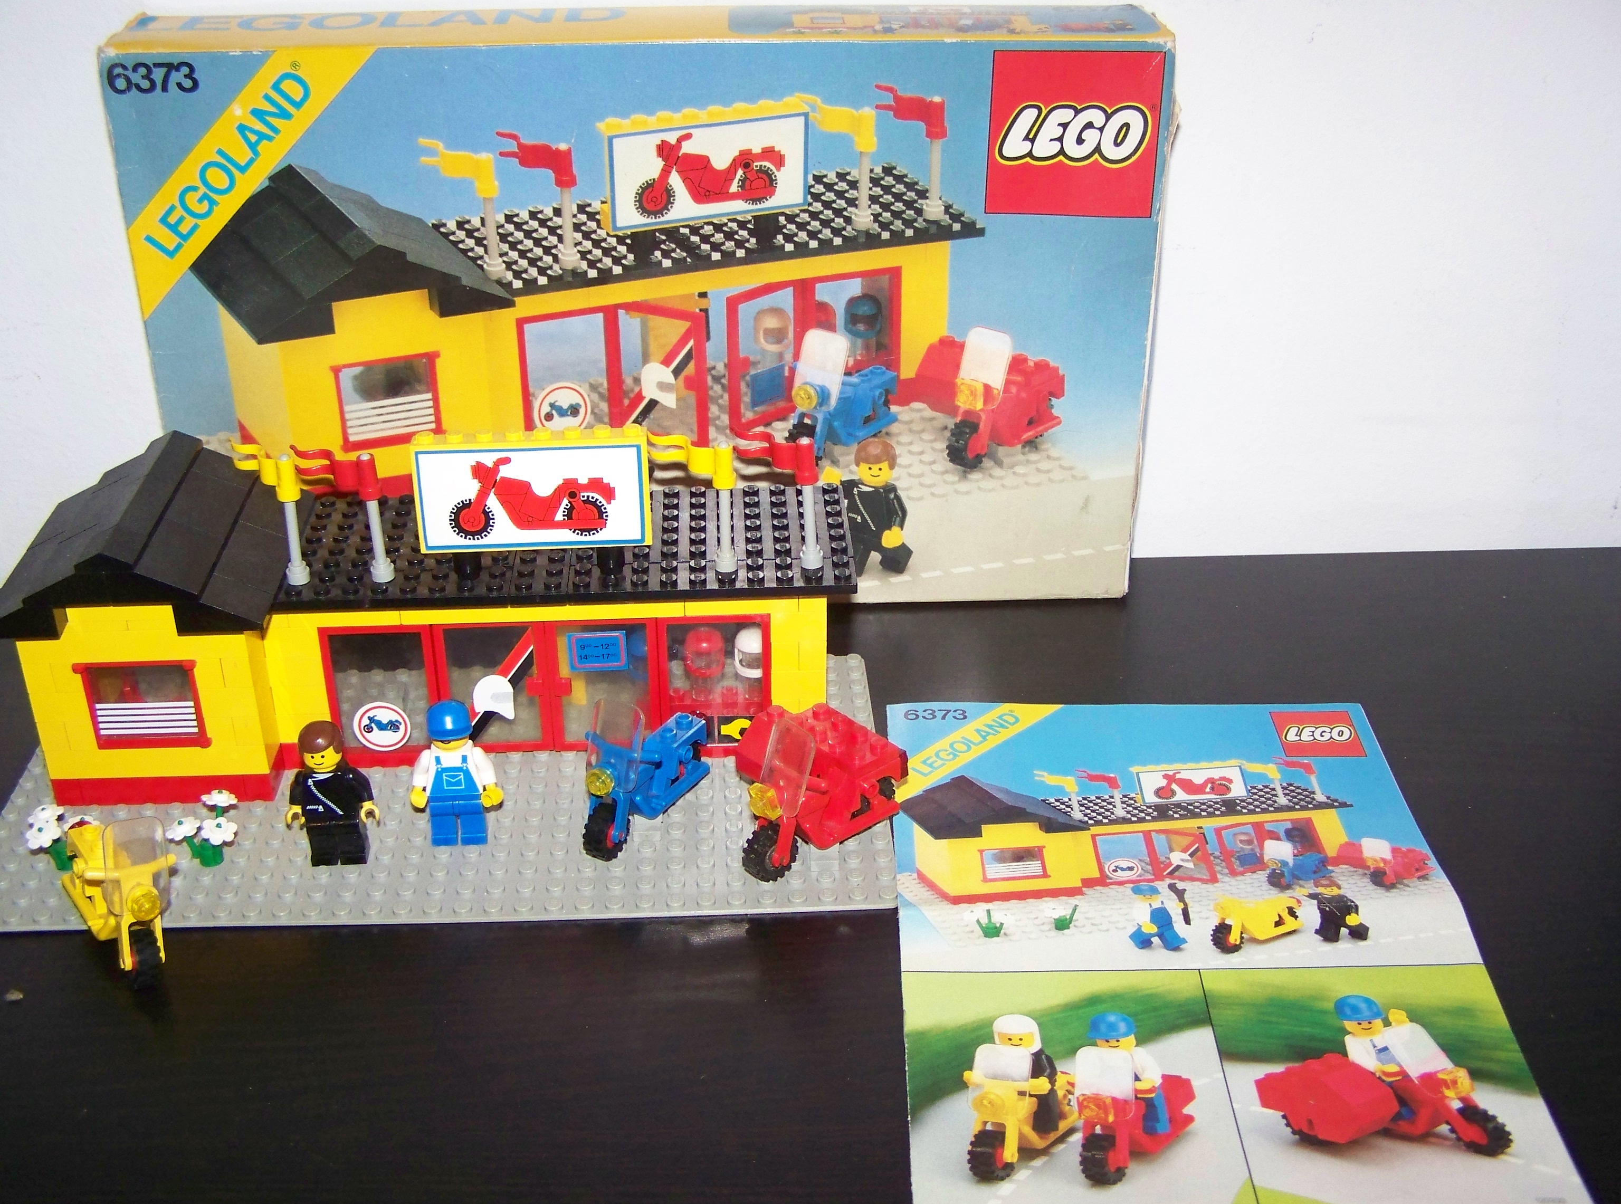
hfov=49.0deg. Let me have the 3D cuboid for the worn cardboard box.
[{"bbox_3d":[-0.050,-0.093,0.587,0.314,0.188,0.054,-1,29,-2],"label":"worn cardboard box"}]

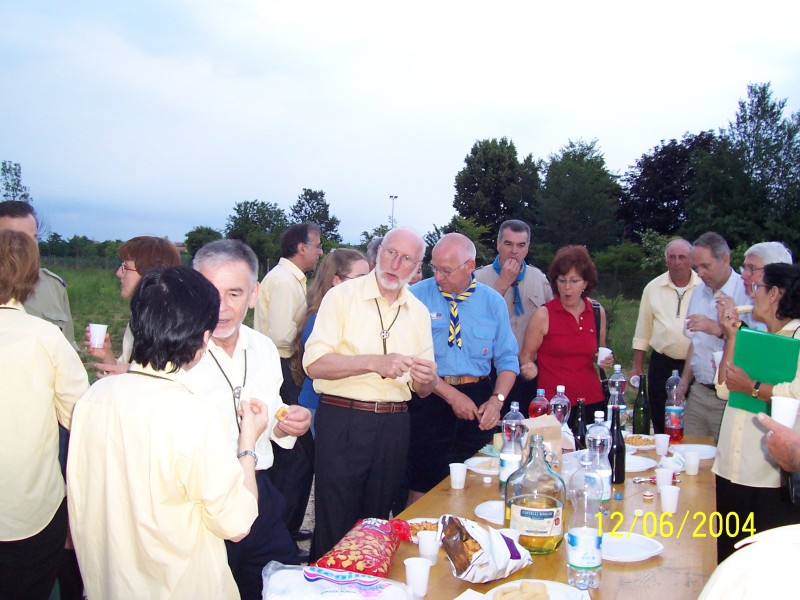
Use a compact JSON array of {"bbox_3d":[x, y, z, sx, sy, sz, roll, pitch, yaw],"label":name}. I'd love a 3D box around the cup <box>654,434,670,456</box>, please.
[{"bbox_3d":[1.110,0.611,3.610,0.067,0.081,0.067,0,3,0],"label":"cup"}]

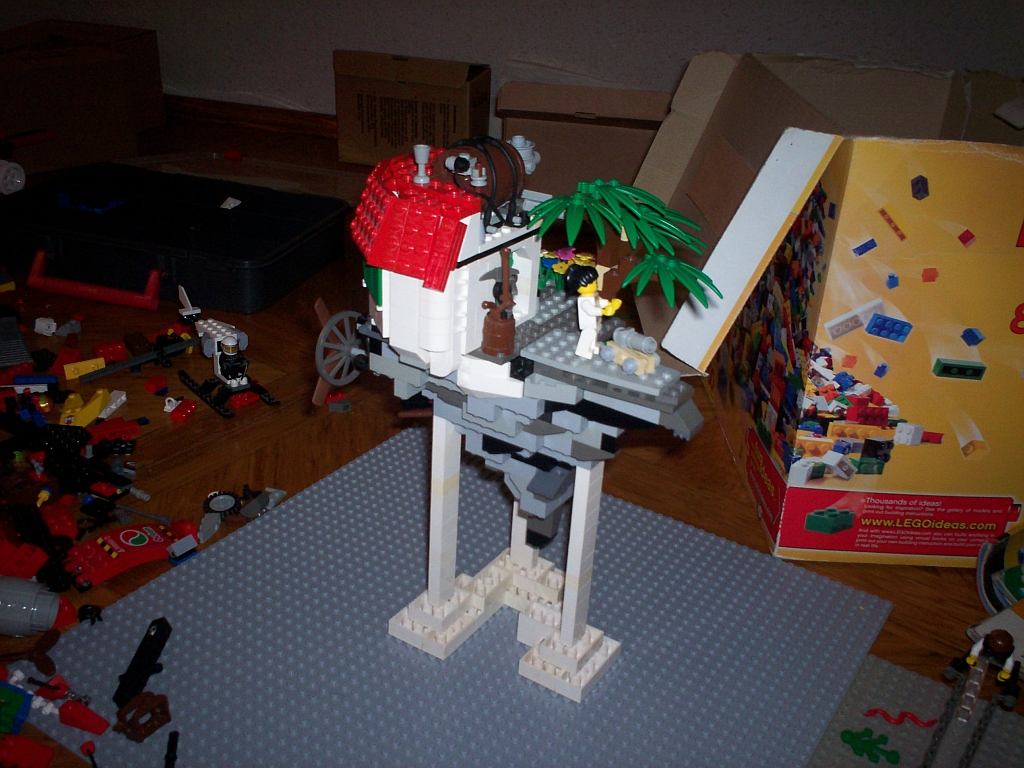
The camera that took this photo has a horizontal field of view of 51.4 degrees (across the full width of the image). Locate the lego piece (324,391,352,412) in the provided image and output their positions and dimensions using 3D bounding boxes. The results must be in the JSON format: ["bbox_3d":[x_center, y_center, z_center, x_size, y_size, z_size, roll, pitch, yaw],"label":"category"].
[{"bbox_3d":[-0.144,0.015,0.879,0.021,0.011,0.017,-4,27,-16],"label":"lego piece"}]

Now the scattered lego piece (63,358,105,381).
[{"bbox_3d":[-0.361,-0.013,0.901,0.033,0.011,0.010,-16,33,-36],"label":"scattered lego piece"}]

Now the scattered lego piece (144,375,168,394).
[{"bbox_3d":[-0.296,0.001,0.886,0.017,0.009,0.015,-16,32,-36],"label":"scattered lego piece"}]

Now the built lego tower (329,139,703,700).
[{"bbox_3d":[0.016,0.024,0.546,0.166,0.303,0.157,19,29,27],"label":"built lego tower"}]

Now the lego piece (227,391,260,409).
[{"bbox_3d":[-0.219,0.014,0.876,0.016,0.007,0.025,18,29,26],"label":"lego piece"}]

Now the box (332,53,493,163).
[{"bbox_3d":[-0.142,-0.403,1.596,0.200,0.138,0.130,9,26,10],"label":"box"}]

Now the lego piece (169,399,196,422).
[{"bbox_3d":[-0.262,0.021,0.850,0.013,0.009,0.024,8,26,8],"label":"lego piece"}]

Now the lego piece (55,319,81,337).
[{"bbox_3d":[-0.405,-0.051,0.972,0.021,0.012,0.014,-12,30,-31],"label":"lego piece"}]

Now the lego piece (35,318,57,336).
[{"bbox_3d":[-0.424,-0.052,0.969,0.018,0.014,0.013,-3,27,-14],"label":"lego piece"}]

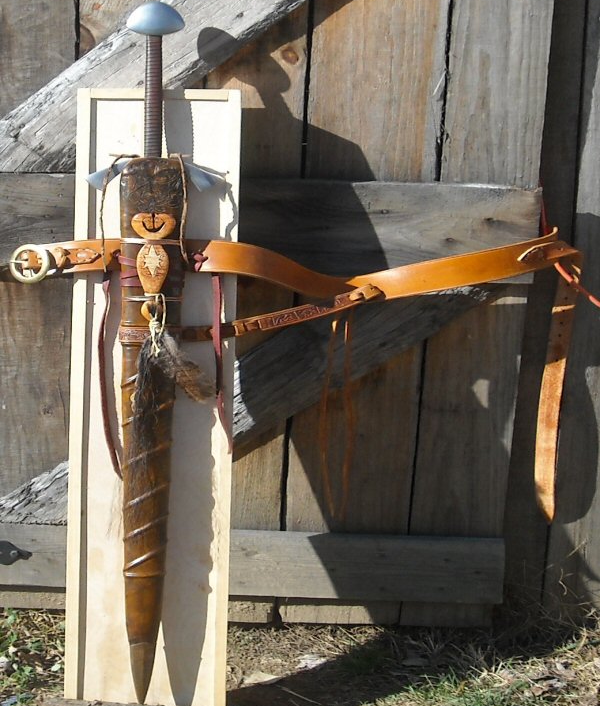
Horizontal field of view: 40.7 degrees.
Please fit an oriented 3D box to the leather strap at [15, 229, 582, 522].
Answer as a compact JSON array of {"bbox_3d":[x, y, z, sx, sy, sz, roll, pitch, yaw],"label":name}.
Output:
[{"bbox_3d":[-0.003,0.030,1.115,0.785,0.405,0.120,2,7,0],"label":"leather strap"}]

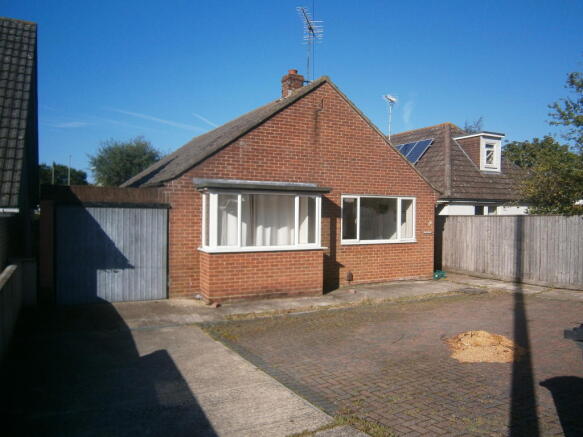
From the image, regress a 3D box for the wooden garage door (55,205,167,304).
[{"bbox_3d":[-3.559,0.709,8.788,2.060,1.959,0.101,0,2,-26],"label":"wooden garage door"}]

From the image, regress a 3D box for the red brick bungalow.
[{"bbox_3d":[-1.667,-1.393,15.799,7.706,5.848,13.130,0,2,-26],"label":"red brick bungalow"}]

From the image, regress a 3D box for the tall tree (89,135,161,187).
[{"bbox_3d":[-12.627,-2.706,33.441,5.656,7.079,5.656,0,2,-26],"label":"tall tree"}]

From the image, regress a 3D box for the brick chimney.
[{"bbox_3d":[0.029,-3.810,12.660,0.525,0.858,0.525,0,2,-26],"label":"brick chimney"}]

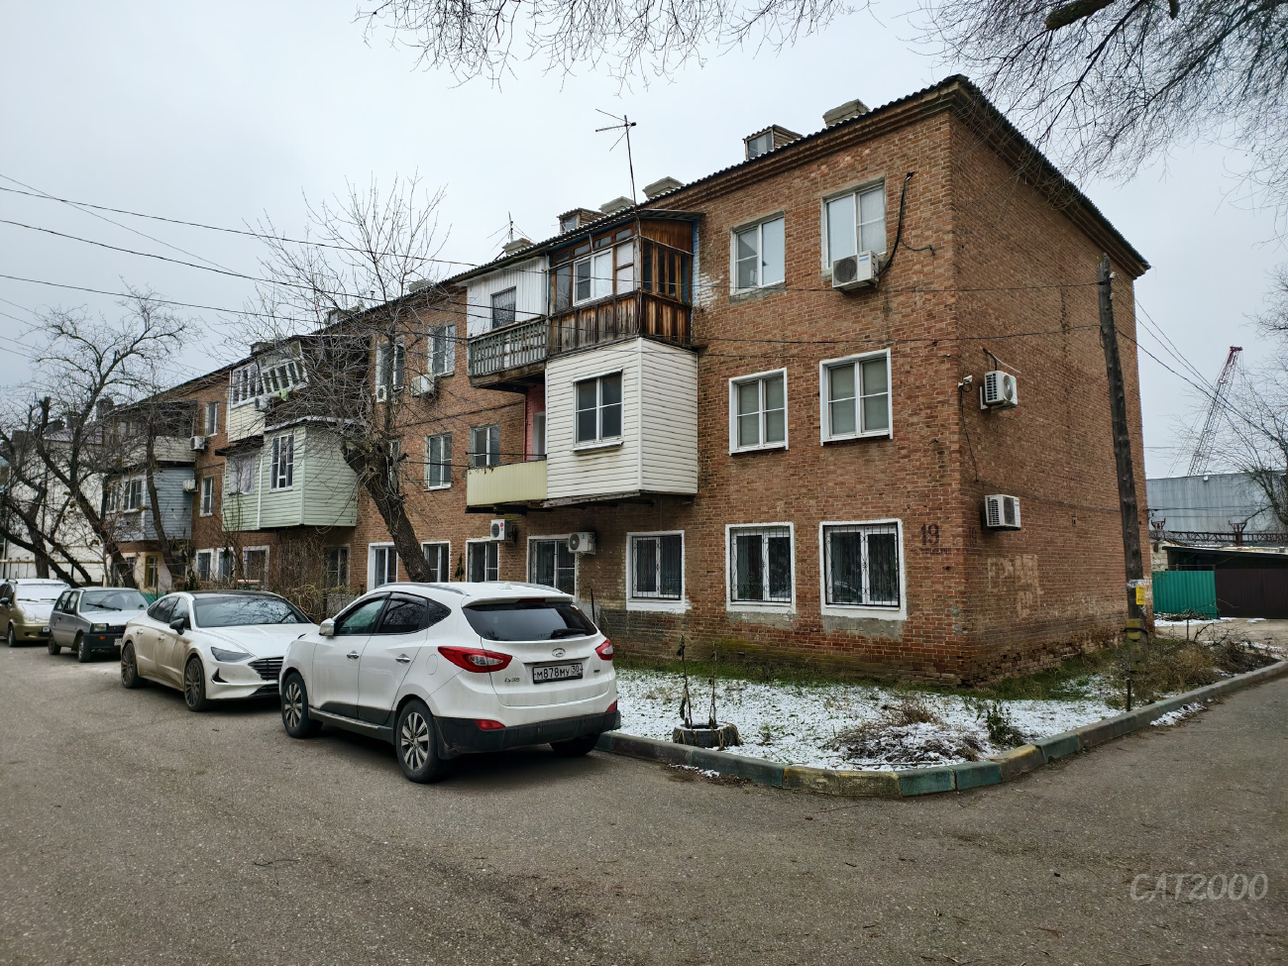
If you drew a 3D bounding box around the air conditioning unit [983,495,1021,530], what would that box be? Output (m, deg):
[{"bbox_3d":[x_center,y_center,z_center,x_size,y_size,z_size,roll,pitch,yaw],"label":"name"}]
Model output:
[{"bbox_3d":[6.033,0.505,14.407,0.320,0.520,0.720,-6,-8,43],"label":"air conditioning unit"}]

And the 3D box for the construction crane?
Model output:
[{"bbox_3d":[62.049,-2.012,94.983,10.000,27.000,3.500,-4,-7,33],"label":"construction crane"}]

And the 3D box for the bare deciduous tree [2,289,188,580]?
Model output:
[{"bbox_3d":[-15.031,-0.594,23.500,4.900,9.100,4.500,4,-7,-33],"label":"bare deciduous tree"}]

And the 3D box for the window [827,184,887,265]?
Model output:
[{"bbox_3d":[3.848,-4.646,15.529,1.170,1.240,0.150,-6,-8,43],"label":"window"}]

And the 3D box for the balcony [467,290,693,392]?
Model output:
[{"bbox_3d":[-1.625,-3.050,19.439,5.800,1.090,1.500,-6,-8,43],"label":"balcony"}]

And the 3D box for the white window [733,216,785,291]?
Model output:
[{"bbox_3d":[2.287,-4.439,16.890,1.260,1.280,0.130,-5,-8,43],"label":"white window"}]

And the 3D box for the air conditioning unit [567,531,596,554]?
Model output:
[{"bbox_3d":[-1.396,1.364,19.492,0.640,0.460,0.290,-6,-8,43],"label":"air conditioning unit"}]

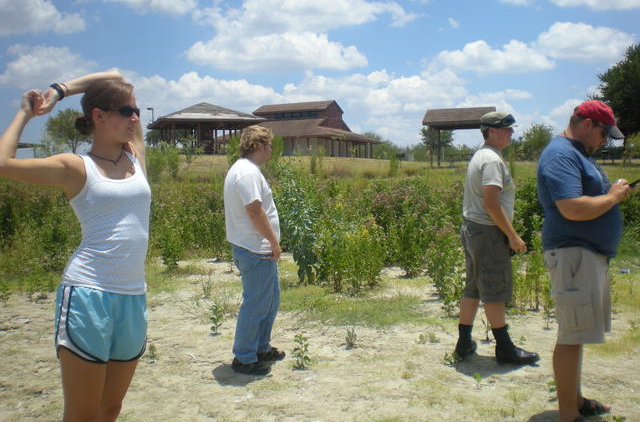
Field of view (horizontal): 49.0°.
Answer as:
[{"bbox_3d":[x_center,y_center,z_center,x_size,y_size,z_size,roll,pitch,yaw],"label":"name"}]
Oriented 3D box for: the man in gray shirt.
[{"bbox_3d":[1.270,0.199,5.057,0.580,1.810,0.520,0,4,0],"label":"man in gray shirt"}]

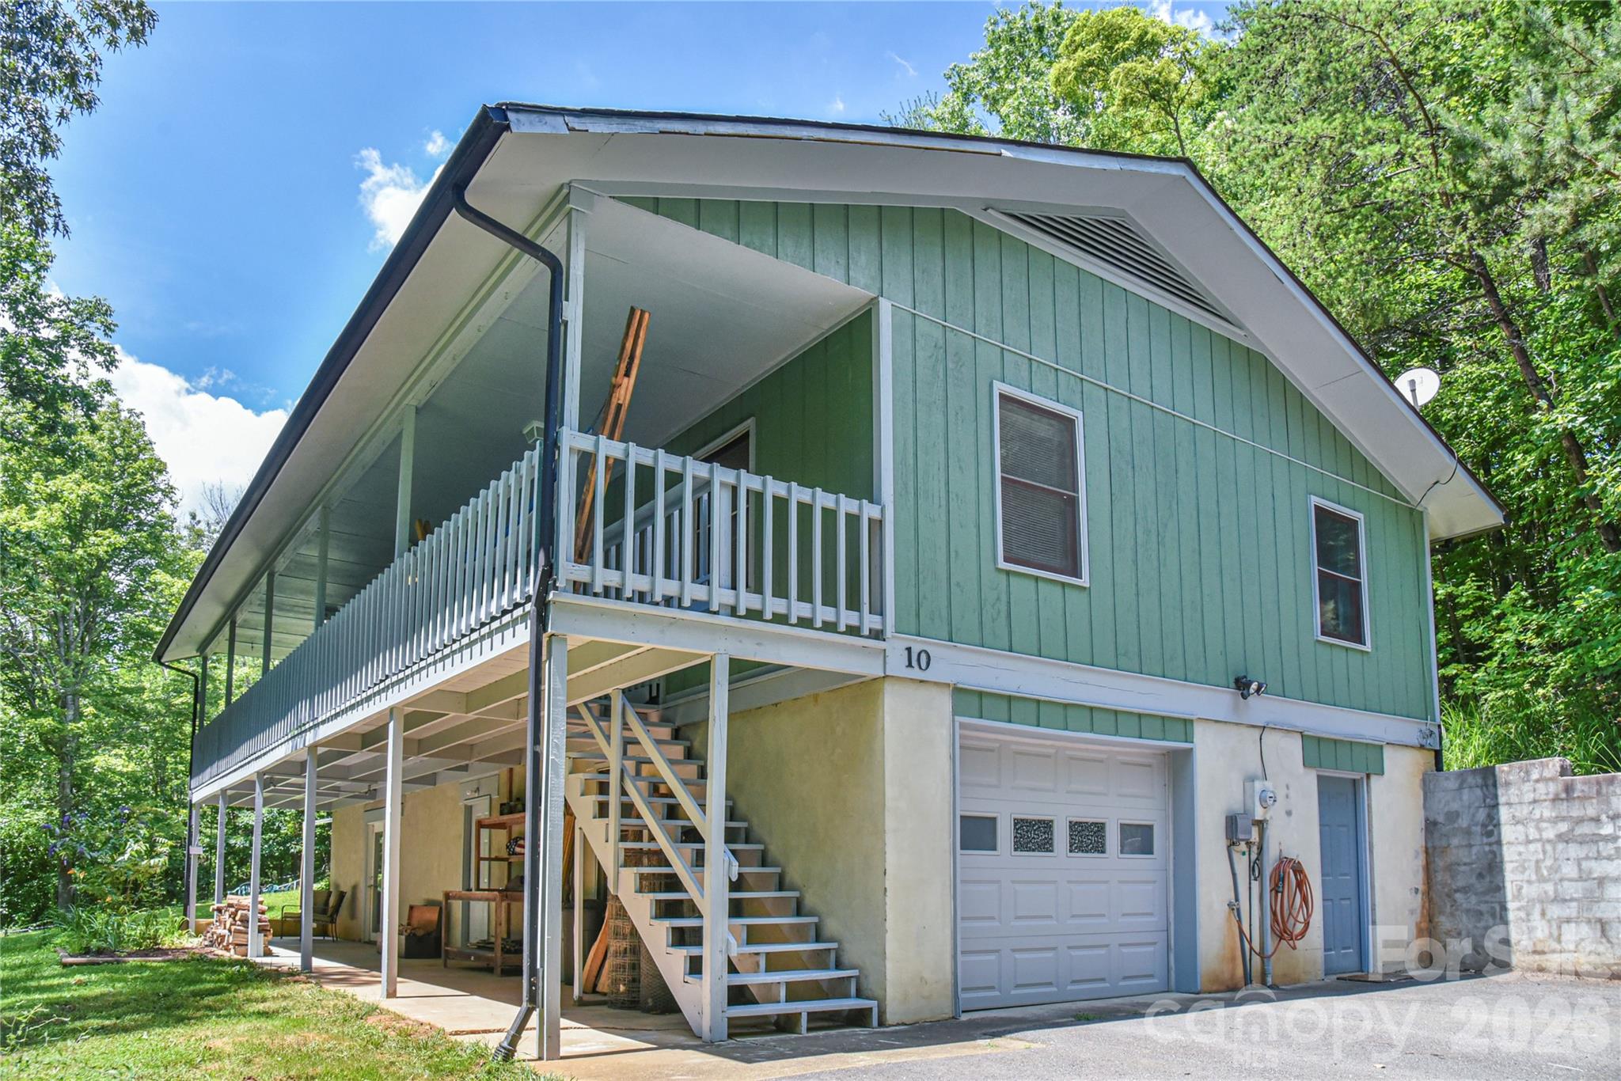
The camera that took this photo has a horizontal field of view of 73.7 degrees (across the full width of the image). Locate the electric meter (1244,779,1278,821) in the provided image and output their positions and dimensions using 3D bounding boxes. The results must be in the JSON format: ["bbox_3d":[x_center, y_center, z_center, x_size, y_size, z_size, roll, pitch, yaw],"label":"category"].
[{"bbox_3d":[4.237,2.438,10.150,0.250,0.360,0.200,7,-12,-35],"label":"electric meter"}]

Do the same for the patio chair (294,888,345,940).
[{"bbox_3d":[-8.356,6.367,18.400,0.750,0.880,0.620,5,-9,-36],"label":"patio chair"}]

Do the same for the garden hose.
[{"bbox_3d":[4.508,3.515,10.411,1.150,0.970,0.200,5,-9,-36],"label":"garden hose"}]

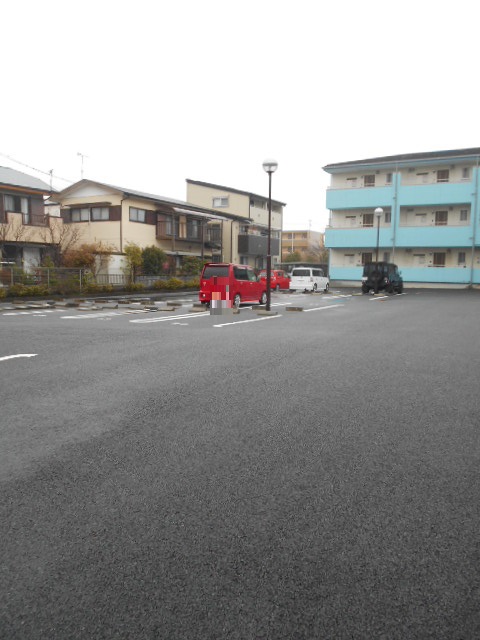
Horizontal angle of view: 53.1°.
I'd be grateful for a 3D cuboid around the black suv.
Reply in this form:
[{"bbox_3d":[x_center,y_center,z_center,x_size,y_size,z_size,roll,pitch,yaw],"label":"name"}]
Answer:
[{"bbox_3d":[9.301,-2.653,30.980,1.790,1.880,3.980,4,7,29],"label":"black suv"}]

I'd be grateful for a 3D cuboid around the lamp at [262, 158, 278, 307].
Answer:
[{"bbox_3d":[1.032,-2.815,16.298,0.510,5.120,0.510,1,6,0],"label":"lamp"}]

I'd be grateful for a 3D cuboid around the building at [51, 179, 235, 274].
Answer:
[{"bbox_3d":[-6.282,-5.946,36.493,6.200,7.000,14.100,4,7,27],"label":"building"}]

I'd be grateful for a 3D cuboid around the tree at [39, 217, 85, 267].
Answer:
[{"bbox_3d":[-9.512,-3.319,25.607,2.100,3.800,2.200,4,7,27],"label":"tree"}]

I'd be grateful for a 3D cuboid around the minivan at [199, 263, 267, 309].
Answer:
[{"bbox_3d":[-0.143,-1.435,19.706,1.475,1.660,3.400,4,7,28],"label":"minivan"}]

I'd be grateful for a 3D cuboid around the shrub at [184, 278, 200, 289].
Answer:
[{"bbox_3d":[-3.221,-2.533,33.821,1.000,0.760,1.400,4,7,27],"label":"shrub"}]

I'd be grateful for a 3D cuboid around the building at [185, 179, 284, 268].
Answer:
[{"bbox_3d":[-0.123,-8.410,47.594,6.800,9.800,8.000,4,7,27],"label":"building"}]

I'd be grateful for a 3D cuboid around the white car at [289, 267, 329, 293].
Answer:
[{"bbox_3d":[5.073,-2.861,34.281,1.690,1.610,3.850,4,7,28],"label":"white car"}]

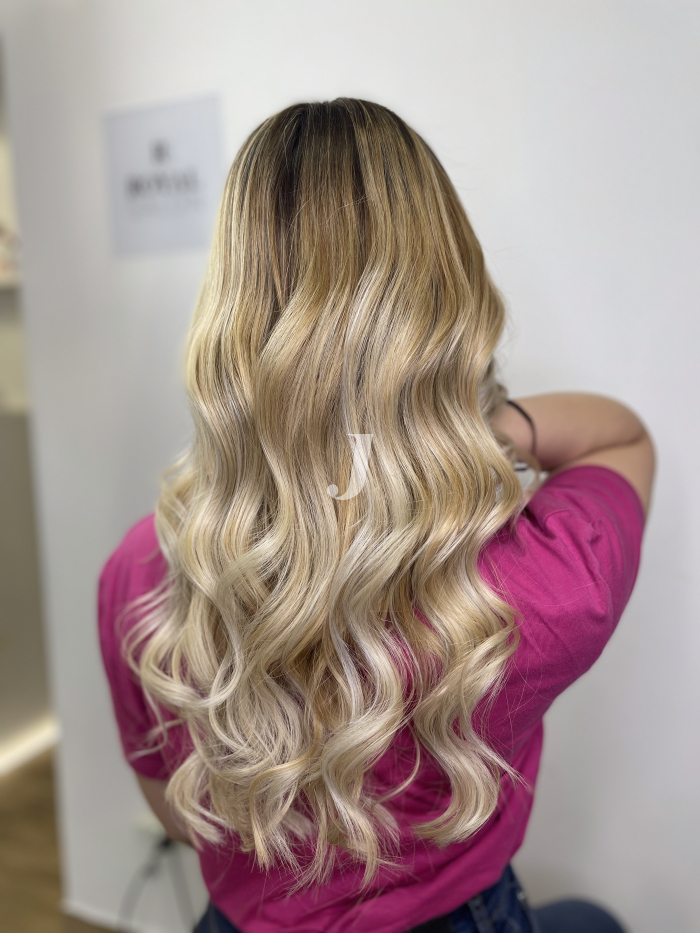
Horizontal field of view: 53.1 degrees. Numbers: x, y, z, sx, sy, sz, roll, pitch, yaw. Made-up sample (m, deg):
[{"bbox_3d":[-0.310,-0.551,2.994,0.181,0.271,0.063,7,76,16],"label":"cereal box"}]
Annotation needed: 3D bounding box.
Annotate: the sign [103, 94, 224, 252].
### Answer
[{"bbox_3d":[-0.340,-0.526,1.285,0.254,0.265,0.010,1,8,19],"label":"sign"}]

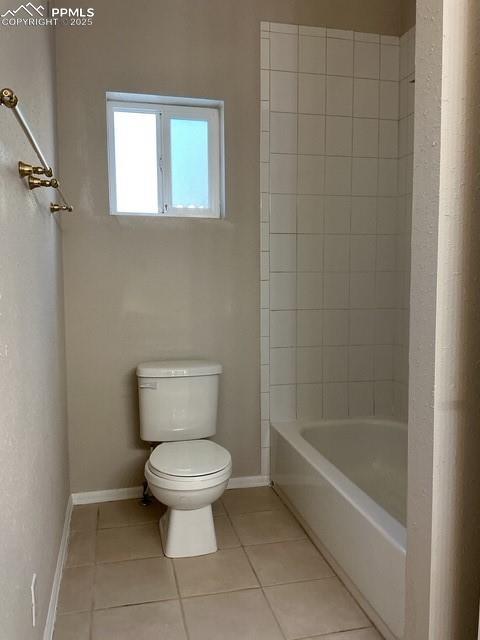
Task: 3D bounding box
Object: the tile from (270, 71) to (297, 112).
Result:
[{"bbox_3d":[0.227,-1.171,2.768,0.152,0.203,0.010,-2,6,-14],"label":"tile"}]

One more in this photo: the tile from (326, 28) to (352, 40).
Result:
[{"bbox_3d":[0.522,-1.493,2.803,0.152,0.049,0.010,-2,6,-13],"label":"tile"}]

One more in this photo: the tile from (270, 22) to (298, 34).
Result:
[{"bbox_3d":[0.222,-1.475,2.718,0.150,0.044,0.010,-2,6,-13],"label":"tile"}]

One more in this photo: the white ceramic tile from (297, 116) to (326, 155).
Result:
[{"bbox_3d":[0.379,-0.972,2.828,0.151,0.203,0.010,-2,6,-13],"label":"white ceramic tile"}]

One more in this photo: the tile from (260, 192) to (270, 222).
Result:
[{"bbox_3d":[0.130,-0.590,2.807,0.050,0.152,0.010,-2,6,-13],"label":"tile"}]

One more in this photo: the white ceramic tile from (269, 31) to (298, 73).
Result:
[{"bbox_3d":[0.223,-1.359,2.729,0.150,0.185,0.010,-2,6,-13],"label":"white ceramic tile"}]

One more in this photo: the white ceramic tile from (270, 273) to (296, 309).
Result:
[{"bbox_3d":[0.233,-0.152,2.877,0.151,0.203,0.010,-2,6,-13],"label":"white ceramic tile"}]

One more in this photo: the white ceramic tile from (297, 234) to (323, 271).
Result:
[{"bbox_3d":[0.380,-0.361,2.883,0.151,0.202,0.009,-1,5,-13],"label":"white ceramic tile"}]

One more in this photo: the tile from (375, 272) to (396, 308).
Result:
[{"bbox_3d":[0.820,-0.167,3.029,0.120,0.203,0.010,-1,5,-12],"label":"tile"}]

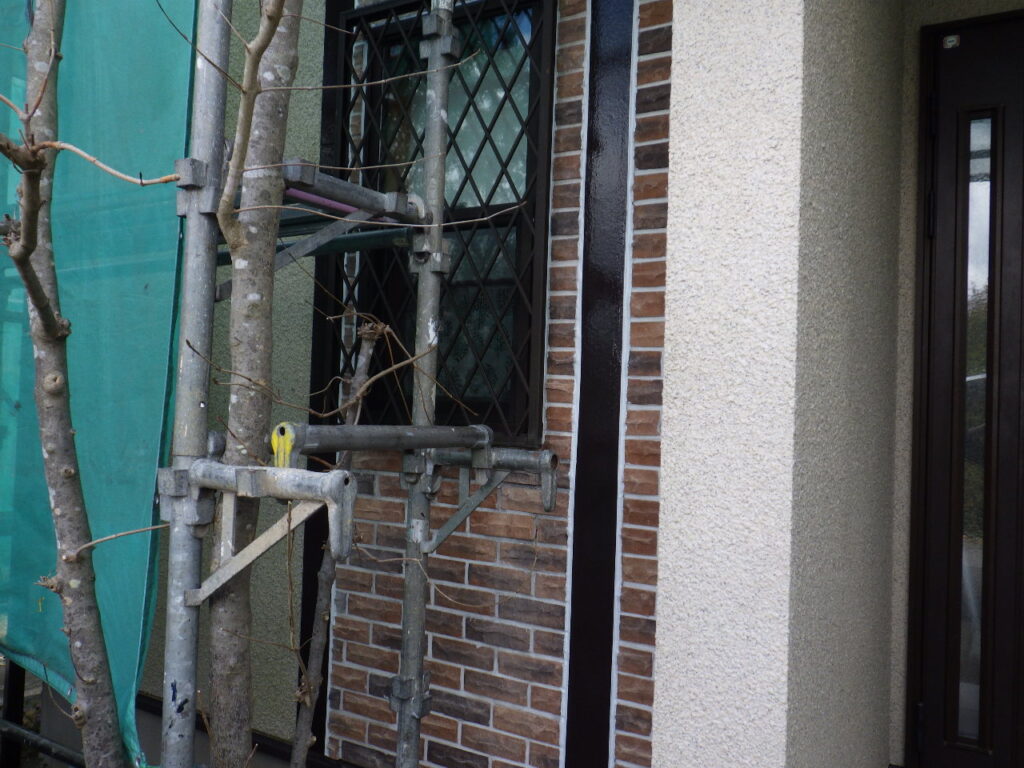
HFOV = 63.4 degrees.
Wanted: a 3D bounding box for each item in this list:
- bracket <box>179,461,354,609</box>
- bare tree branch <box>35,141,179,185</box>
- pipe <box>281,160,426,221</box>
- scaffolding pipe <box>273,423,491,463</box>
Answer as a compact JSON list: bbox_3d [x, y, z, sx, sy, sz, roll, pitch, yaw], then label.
[{"bbox_3d":[-0.348,0.227,1.180,0.325,0.225,0.058,1,-3,31],"label":"bracket"},{"bbox_3d":[-0.568,-0.310,1.160,0.195,0.048,0.050,3,-2,-12],"label":"bare tree branch"},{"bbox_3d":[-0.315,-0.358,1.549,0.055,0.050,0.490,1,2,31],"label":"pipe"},{"bbox_3d":[-0.193,0.099,1.442,0.045,0.060,0.535,1,-2,31],"label":"scaffolding pipe"}]

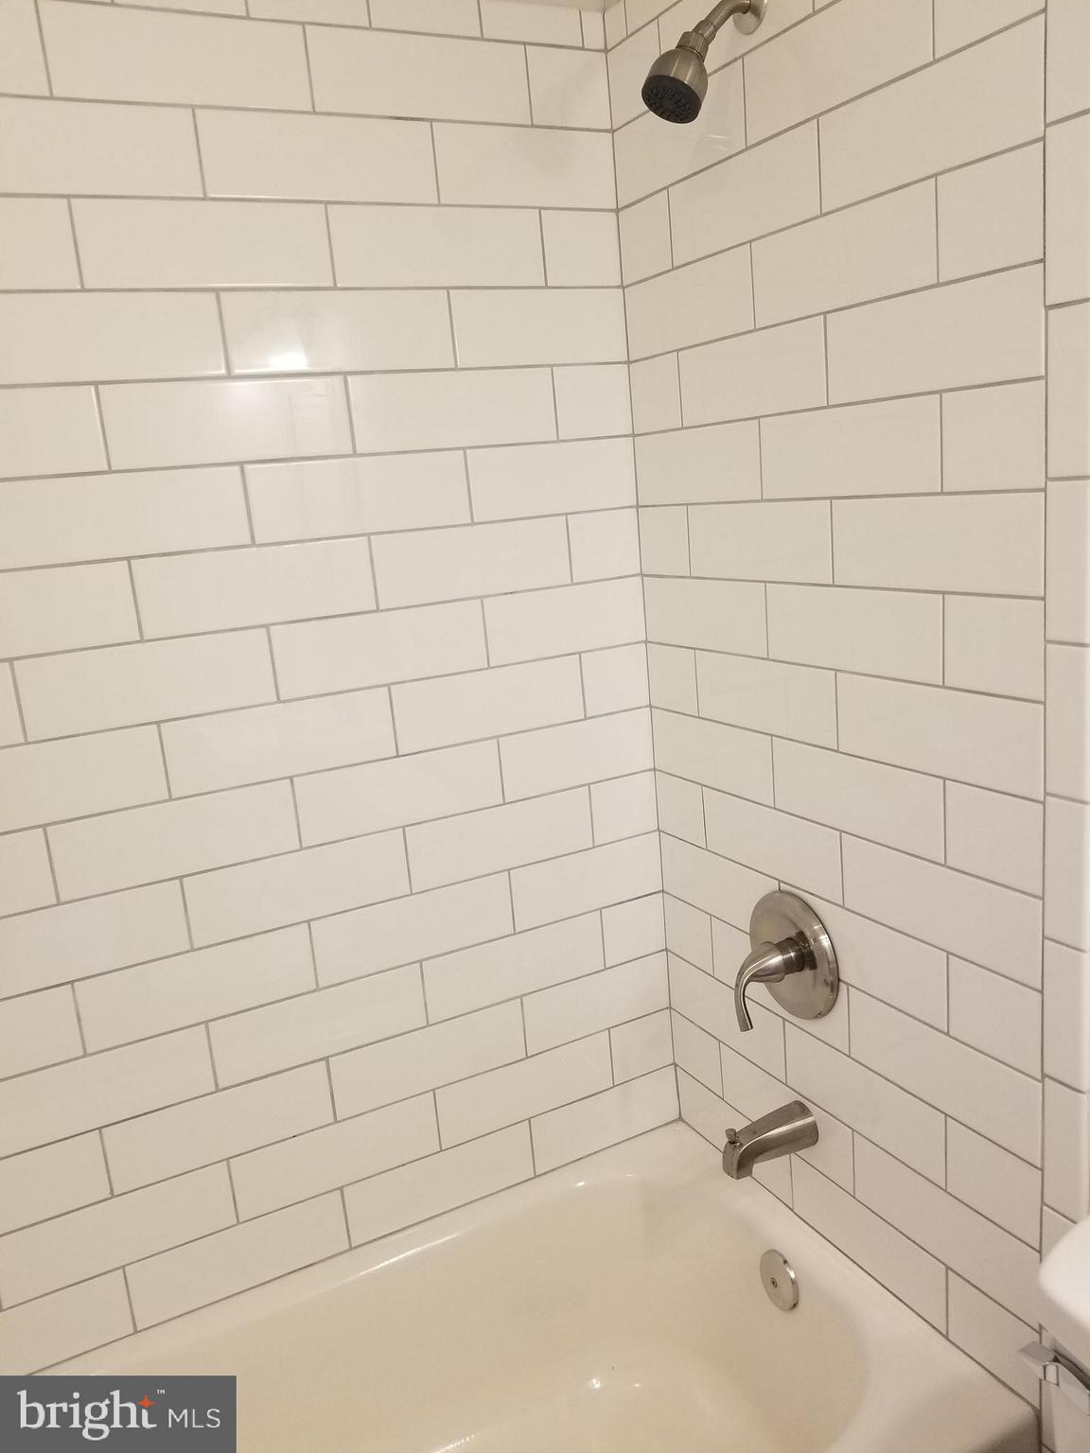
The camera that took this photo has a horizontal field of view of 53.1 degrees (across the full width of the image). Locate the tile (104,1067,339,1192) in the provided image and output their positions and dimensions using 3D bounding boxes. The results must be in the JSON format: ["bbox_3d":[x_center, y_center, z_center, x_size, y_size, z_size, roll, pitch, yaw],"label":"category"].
[{"bbox_3d":[-0.449,0.555,1.523,0.304,0.102,0.010,-11,14,-25],"label":"tile"}]

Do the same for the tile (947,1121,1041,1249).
[{"bbox_3d":[0.519,0.523,1.260,0.010,0.101,0.125,-11,14,-26],"label":"tile"}]

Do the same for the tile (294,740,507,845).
[{"bbox_3d":[-0.208,0.093,1.560,0.306,0.101,0.009,-11,14,-25],"label":"tile"}]

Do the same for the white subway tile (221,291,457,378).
[{"bbox_3d":[-0.262,-0.513,1.426,0.306,0.101,0.009,-11,14,-25],"label":"white subway tile"}]

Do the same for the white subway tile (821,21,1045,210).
[{"bbox_3d":[0.379,-0.603,1.096,0.010,0.102,0.286,-12,14,-26],"label":"white subway tile"}]

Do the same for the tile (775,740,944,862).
[{"bbox_3d":[0.381,0.084,1.346,0.009,0.101,0.299,-11,14,-26],"label":"tile"}]

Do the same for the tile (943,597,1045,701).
[{"bbox_3d":[0.460,-0.083,1.116,0.009,0.101,0.123,-11,14,-26],"label":"tile"}]

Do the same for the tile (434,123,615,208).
[{"bbox_3d":[-0.024,-0.773,1.512,0.275,0.102,0.010,-11,14,-25],"label":"tile"}]

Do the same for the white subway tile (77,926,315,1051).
[{"bbox_3d":[-0.462,0.349,1.473,0.303,0.101,0.009,-11,14,-25],"label":"white subway tile"}]

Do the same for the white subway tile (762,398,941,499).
[{"bbox_3d":[0.346,-0.316,1.257,0.009,0.101,0.298,-11,14,-26],"label":"white subway tile"}]

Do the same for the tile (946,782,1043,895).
[{"bbox_3d":[0.484,0.118,1.168,0.009,0.101,0.122,-11,13,-26],"label":"tile"}]

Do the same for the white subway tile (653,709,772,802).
[{"bbox_3d":[0.247,0.040,1.621,0.010,0.102,0.293,-12,14,-26],"label":"white subway tile"}]

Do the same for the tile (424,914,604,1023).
[{"bbox_3d":[-0.047,0.373,1.695,0.304,0.102,0.009,-11,13,-25],"label":"tile"}]

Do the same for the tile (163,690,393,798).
[{"bbox_3d":[-0.357,0.018,1.470,0.305,0.101,0.009,-11,13,-25],"label":"tile"}]

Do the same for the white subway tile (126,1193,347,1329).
[{"bbox_3d":[-0.430,0.752,1.550,0.302,0.101,0.009,-11,14,-26],"label":"white subway tile"}]

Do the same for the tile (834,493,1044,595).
[{"bbox_3d":[0.419,-0.199,1.184,0.009,0.102,0.289,-11,13,-26],"label":"tile"}]

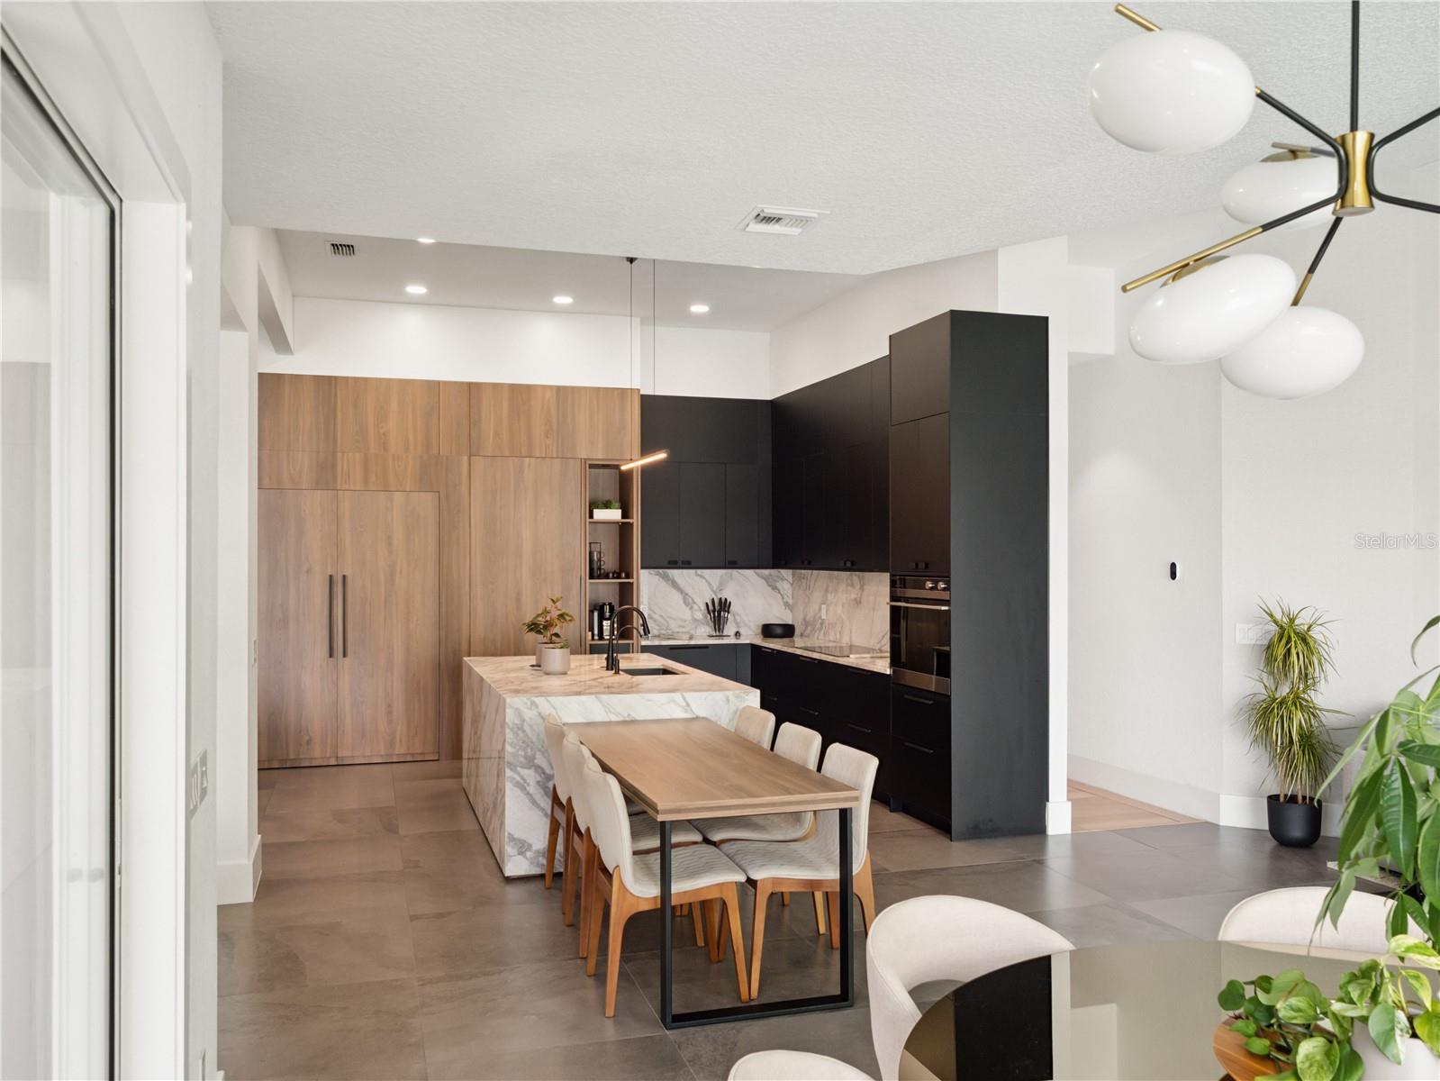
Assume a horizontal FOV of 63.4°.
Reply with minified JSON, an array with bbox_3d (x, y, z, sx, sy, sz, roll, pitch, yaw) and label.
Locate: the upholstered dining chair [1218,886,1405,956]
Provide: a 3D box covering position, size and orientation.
[{"bbox_3d":[1.445,1.284,2.781,0.560,0.780,0.560,0,-1,21],"label":"upholstered dining chair"}]

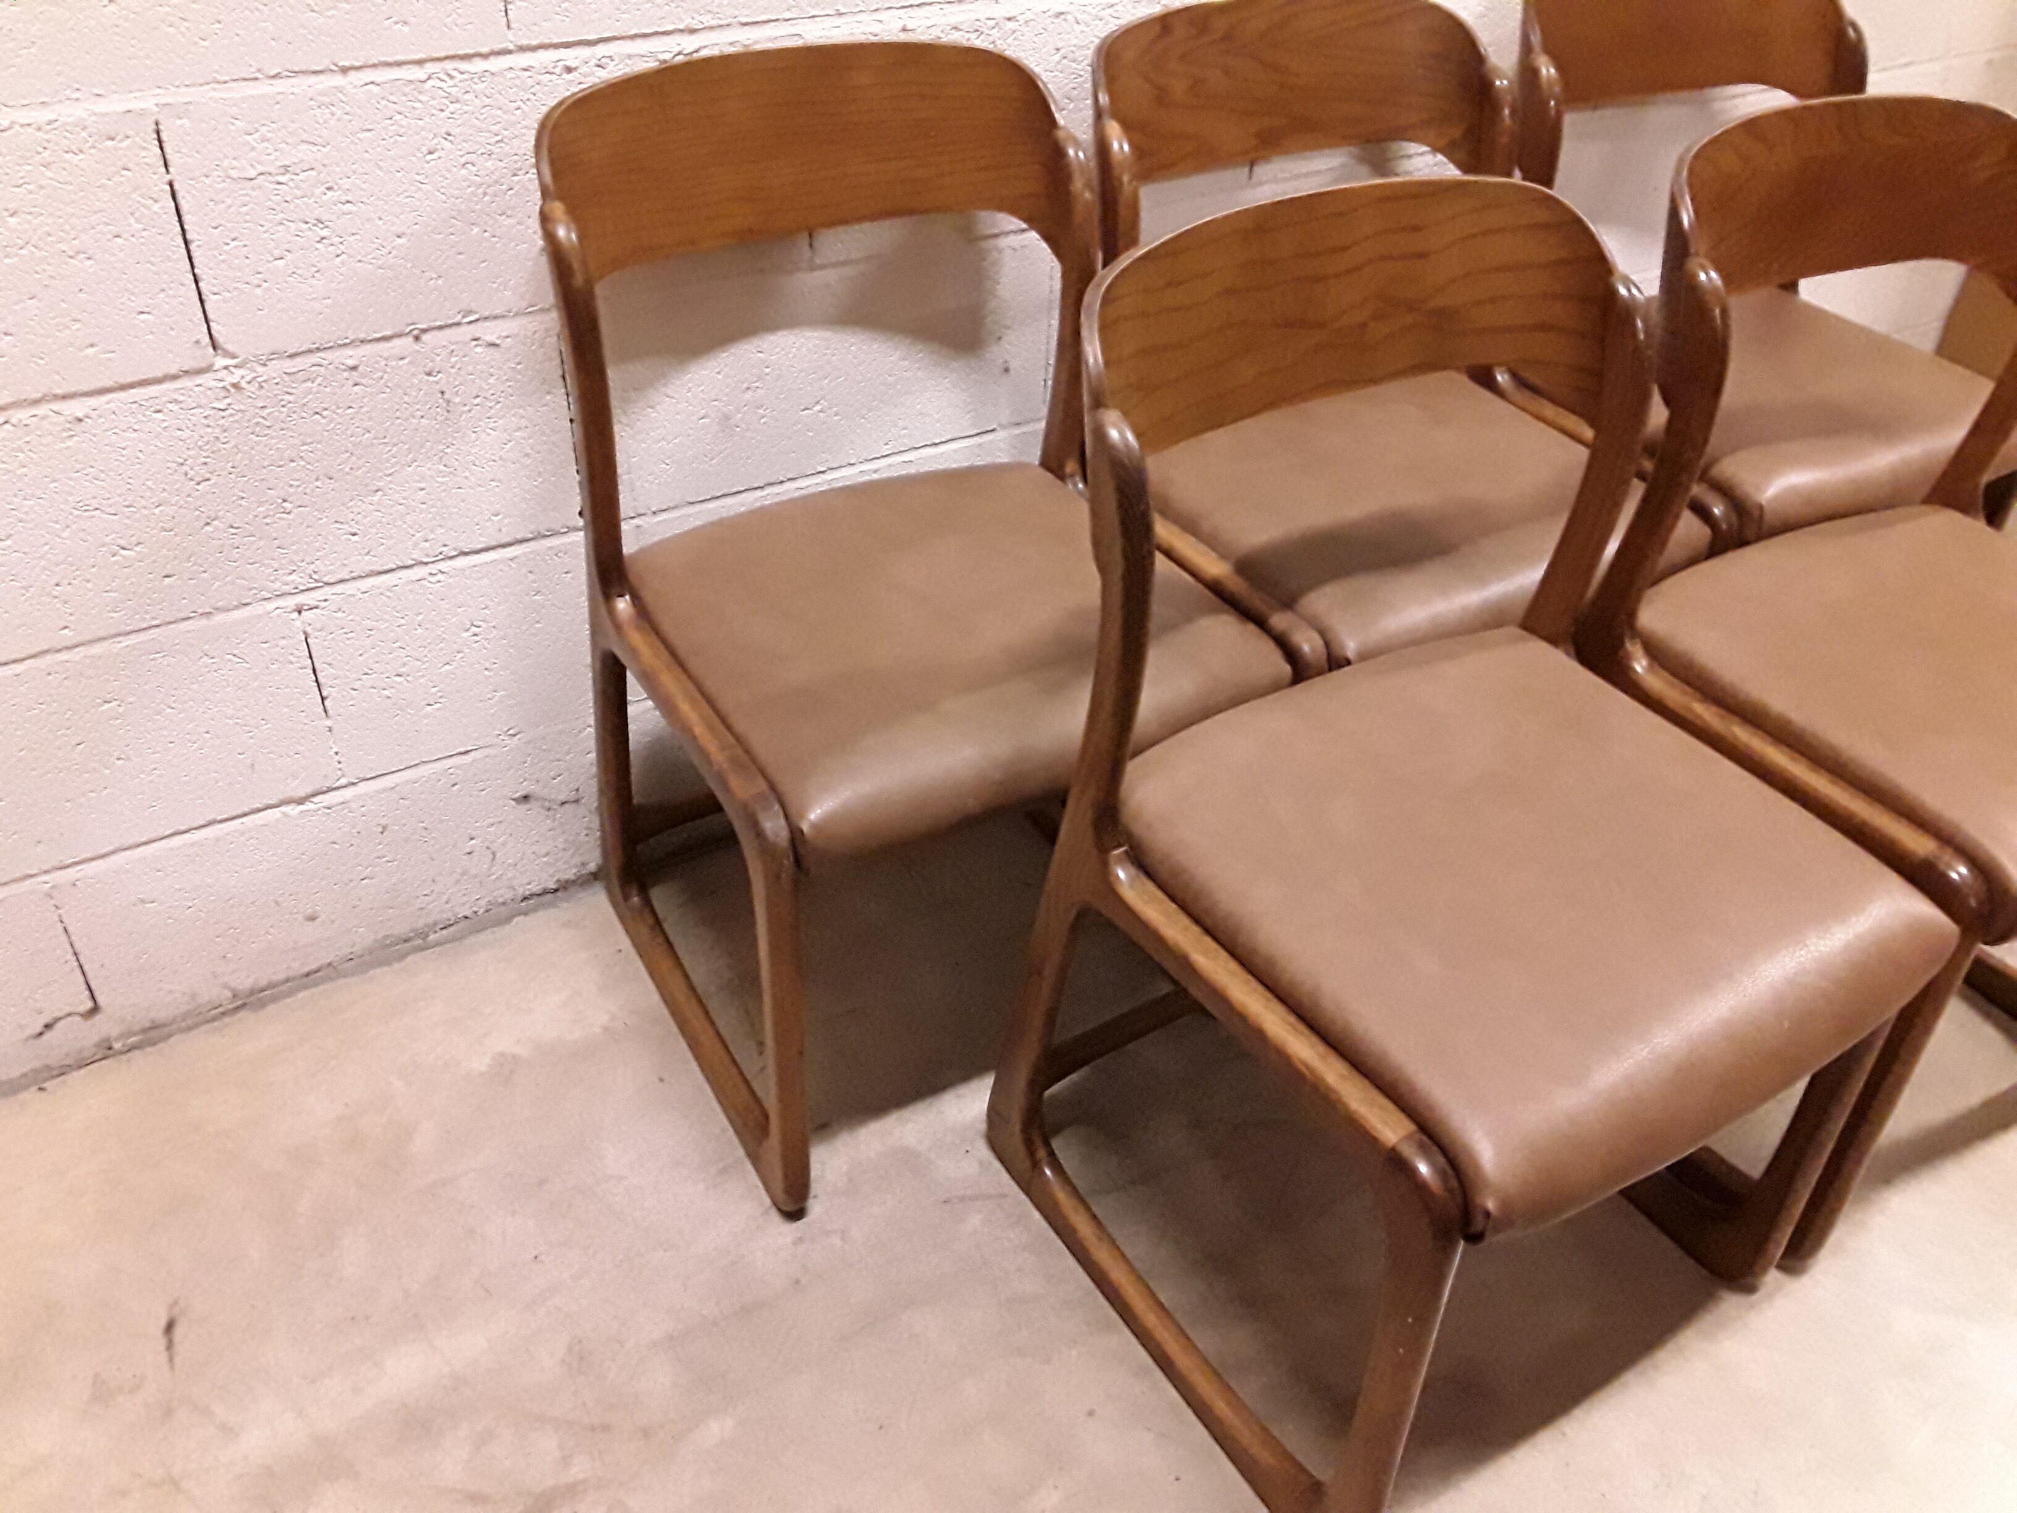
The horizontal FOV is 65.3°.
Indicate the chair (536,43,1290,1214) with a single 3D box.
[{"bbox_3d":[-0.069,-0.116,1.291,0.473,0.808,0.478,-18,41,-25],"label":"chair"}]

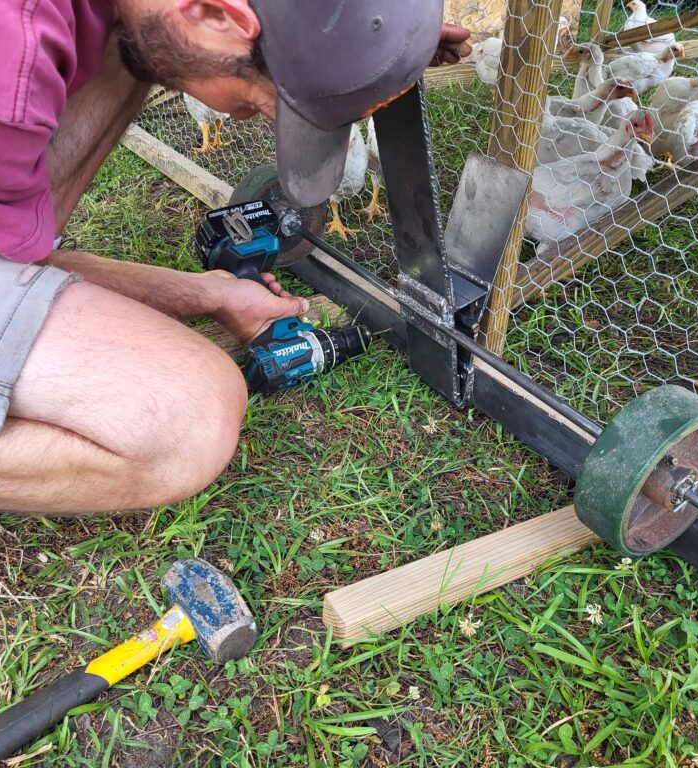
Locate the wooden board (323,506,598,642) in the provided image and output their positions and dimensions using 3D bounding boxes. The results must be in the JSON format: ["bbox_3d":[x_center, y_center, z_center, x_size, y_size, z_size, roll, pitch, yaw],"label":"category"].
[{"bbox_3d":[0.143,0.179,0.773,0.352,0.026,0.038,-13,35,-25],"label":"wooden board"}]

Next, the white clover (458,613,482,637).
[{"bbox_3d":[0.108,0.215,0.687,0.021,0.019,0.021,2,31,-1],"label":"white clover"}]

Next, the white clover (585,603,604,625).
[{"bbox_3d":[0.225,0.211,0.703,0.018,0.019,0.018,2,31,-1],"label":"white clover"}]

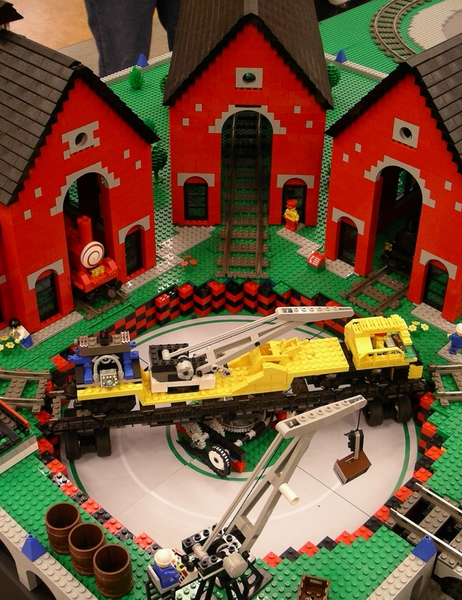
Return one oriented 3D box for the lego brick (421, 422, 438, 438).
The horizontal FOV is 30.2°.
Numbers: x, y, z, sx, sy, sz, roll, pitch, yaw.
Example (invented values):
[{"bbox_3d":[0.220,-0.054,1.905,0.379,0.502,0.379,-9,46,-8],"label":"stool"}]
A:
[{"bbox_3d":[0.208,0.131,0.881,0.016,0.011,0.016,31,47,33],"label":"lego brick"}]

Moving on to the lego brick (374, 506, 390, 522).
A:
[{"bbox_3d":[0.142,0.201,0.789,0.016,0.011,0.016,30,45,34],"label":"lego brick"}]

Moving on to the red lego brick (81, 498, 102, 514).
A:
[{"bbox_3d":[-0.131,0.196,0.799,0.016,0.011,0.016,31,47,33],"label":"red lego brick"}]

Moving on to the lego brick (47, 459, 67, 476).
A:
[{"bbox_3d":[-0.171,0.165,0.833,0.016,0.011,0.016,30,45,34],"label":"lego brick"}]

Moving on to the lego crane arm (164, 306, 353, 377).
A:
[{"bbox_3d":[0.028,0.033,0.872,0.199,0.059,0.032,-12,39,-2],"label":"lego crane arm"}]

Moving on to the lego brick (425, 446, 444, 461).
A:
[{"bbox_3d":[0.202,0.155,0.849,0.016,0.011,0.016,31,47,33],"label":"lego brick"}]

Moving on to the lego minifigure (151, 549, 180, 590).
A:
[{"bbox_3d":[-0.046,0.197,0.643,0.021,0.031,0.024,-21,43,-25],"label":"lego minifigure"}]

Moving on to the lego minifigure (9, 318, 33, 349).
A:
[{"bbox_3d":[-0.235,0.037,0.951,0.022,0.036,0.024,-22,43,-26],"label":"lego minifigure"}]

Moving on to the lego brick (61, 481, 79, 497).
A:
[{"bbox_3d":[-0.153,0.184,0.815,0.016,0.011,0.016,31,47,33],"label":"lego brick"}]

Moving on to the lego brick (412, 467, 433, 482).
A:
[{"bbox_3d":[0.186,0.174,0.830,0.016,0.011,0.016,31,47,33],"label":"lego brick"}]

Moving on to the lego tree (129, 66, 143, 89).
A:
[{"bbox_3d":[-0.164,-0.388,1.492,0.024,0.041,0.024,1,38,0],"label":"lego tree"}]

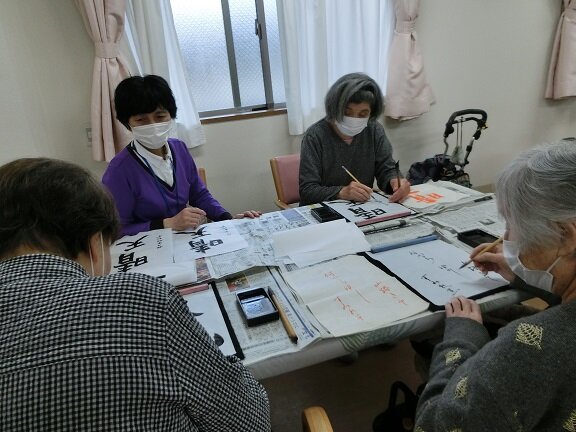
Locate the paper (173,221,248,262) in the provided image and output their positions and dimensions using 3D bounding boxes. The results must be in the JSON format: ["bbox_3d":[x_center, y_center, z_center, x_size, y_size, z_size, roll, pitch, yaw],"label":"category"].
[{"bbox_3d":[-0.295,0.080,1.502,0.243,0.008,0.310,-10,20,-16],"label":"paper"}]

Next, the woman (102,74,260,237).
[{"bbox_3d":[-0.431,0.091,1.701,0.580,1.240,0.650,-11,20,-17],"label":"woman"}]

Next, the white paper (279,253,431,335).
[{"bbox_3d":[0.161,0.187,1.079,0.245,0.010,0.333,-10,20,-16],"label":"white paper"}]

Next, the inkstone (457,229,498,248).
[{"bbox_3d":[0.593,0.080,1.249,0.082,0.022,0.136,-11,20,-18],"label":"inkstone"}]

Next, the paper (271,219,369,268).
[{"bbox_3d":[0.094,0.081,1.398,0.265,0.010,0.320,-9,19,-13],"label":"paper"}]

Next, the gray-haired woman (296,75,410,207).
[{"bbox_3d":[0.298,-0.004,1.859,0.480,1.180,0.650,-8,19,-10],"label":"gray-haired woman"}]

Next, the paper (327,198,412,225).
[{"bbox_3d":[0.314,-0.039,1.708,0.243,0.008,0.333,-10,19,-14],"label":"paper"}]

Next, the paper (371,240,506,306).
[{"bbox_3d":[0.412,0.142,1.155,0.243,0.008,0.333,-10,19,-14],"label":"paper"}]

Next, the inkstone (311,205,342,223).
[{"bbox_3d":[0.147,-0.011,1.634,0.080,0.022,0.138,-10,19,-15],"label":"inkstone"}]

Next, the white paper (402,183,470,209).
[{"bbox_3d":[0.581,-0.096,1.787,0.250,0.010,0.280,-11,20,-17],"label":"white paper"}]

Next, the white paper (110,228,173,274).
[{"bbox_3d":[-0.525,0.117,1.451,0.243,0.008,0.333,-10,19,-15],"label":"white paper"}]

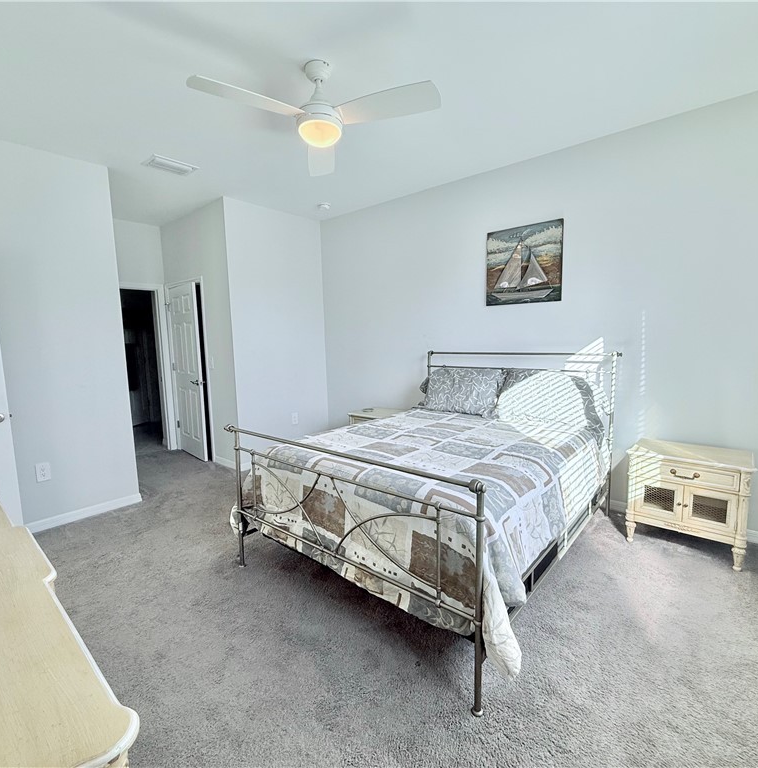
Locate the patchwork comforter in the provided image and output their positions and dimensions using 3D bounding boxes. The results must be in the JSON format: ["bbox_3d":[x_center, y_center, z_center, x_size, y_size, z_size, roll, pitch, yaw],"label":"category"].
[{"bbox_3d":[0.395,0.612,2.769,1.848,0.518,1.988,4,9,40],"label":"patchwork comforter"}]

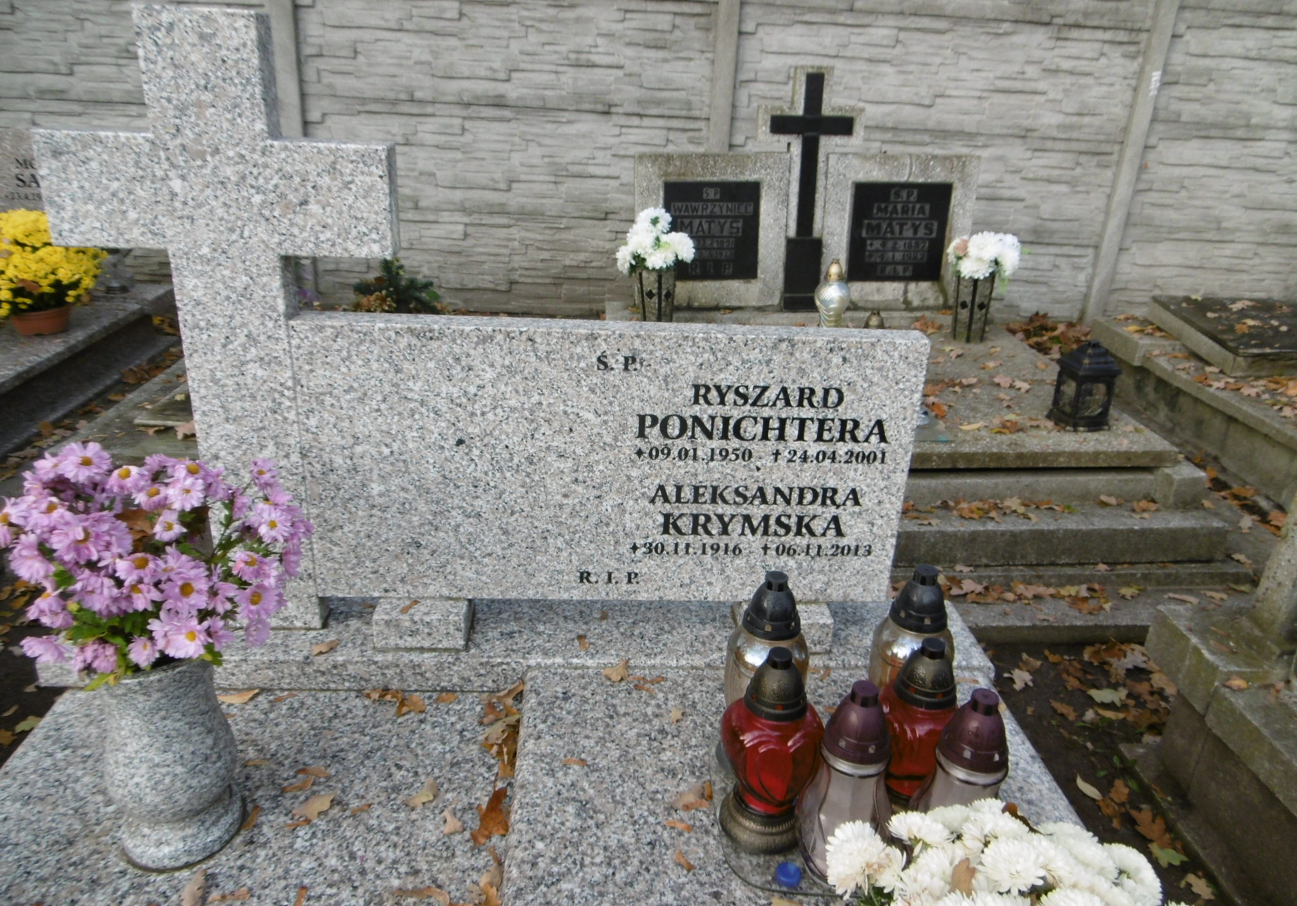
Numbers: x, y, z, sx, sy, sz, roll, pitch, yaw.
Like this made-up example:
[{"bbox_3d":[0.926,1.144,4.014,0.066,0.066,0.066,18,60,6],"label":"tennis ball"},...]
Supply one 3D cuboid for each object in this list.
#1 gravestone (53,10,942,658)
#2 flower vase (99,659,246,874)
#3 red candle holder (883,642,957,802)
[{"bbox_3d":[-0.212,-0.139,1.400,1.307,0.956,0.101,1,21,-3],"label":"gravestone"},{"bbox_3d":[-0.609,0.399,1.155,0.153,0.212,0.153,2,22,-2],"label":"flower vase"},{"bbox_3d":[0.406,0.416,1.356,0.148,0.307,0.130,1,19,-3],"label":"red candle holder"}]

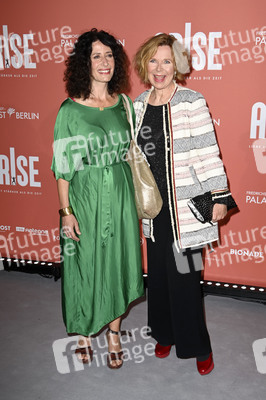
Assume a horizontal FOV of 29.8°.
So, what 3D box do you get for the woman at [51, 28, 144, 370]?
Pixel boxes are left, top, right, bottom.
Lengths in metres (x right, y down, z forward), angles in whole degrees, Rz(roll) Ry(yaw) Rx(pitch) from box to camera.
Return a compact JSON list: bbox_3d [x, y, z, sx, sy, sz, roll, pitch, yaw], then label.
[{"bbox_3d":[-0.155,0.034,2.594,0.540,1.745,0.400,0,16,-5],"label":"woman"}]

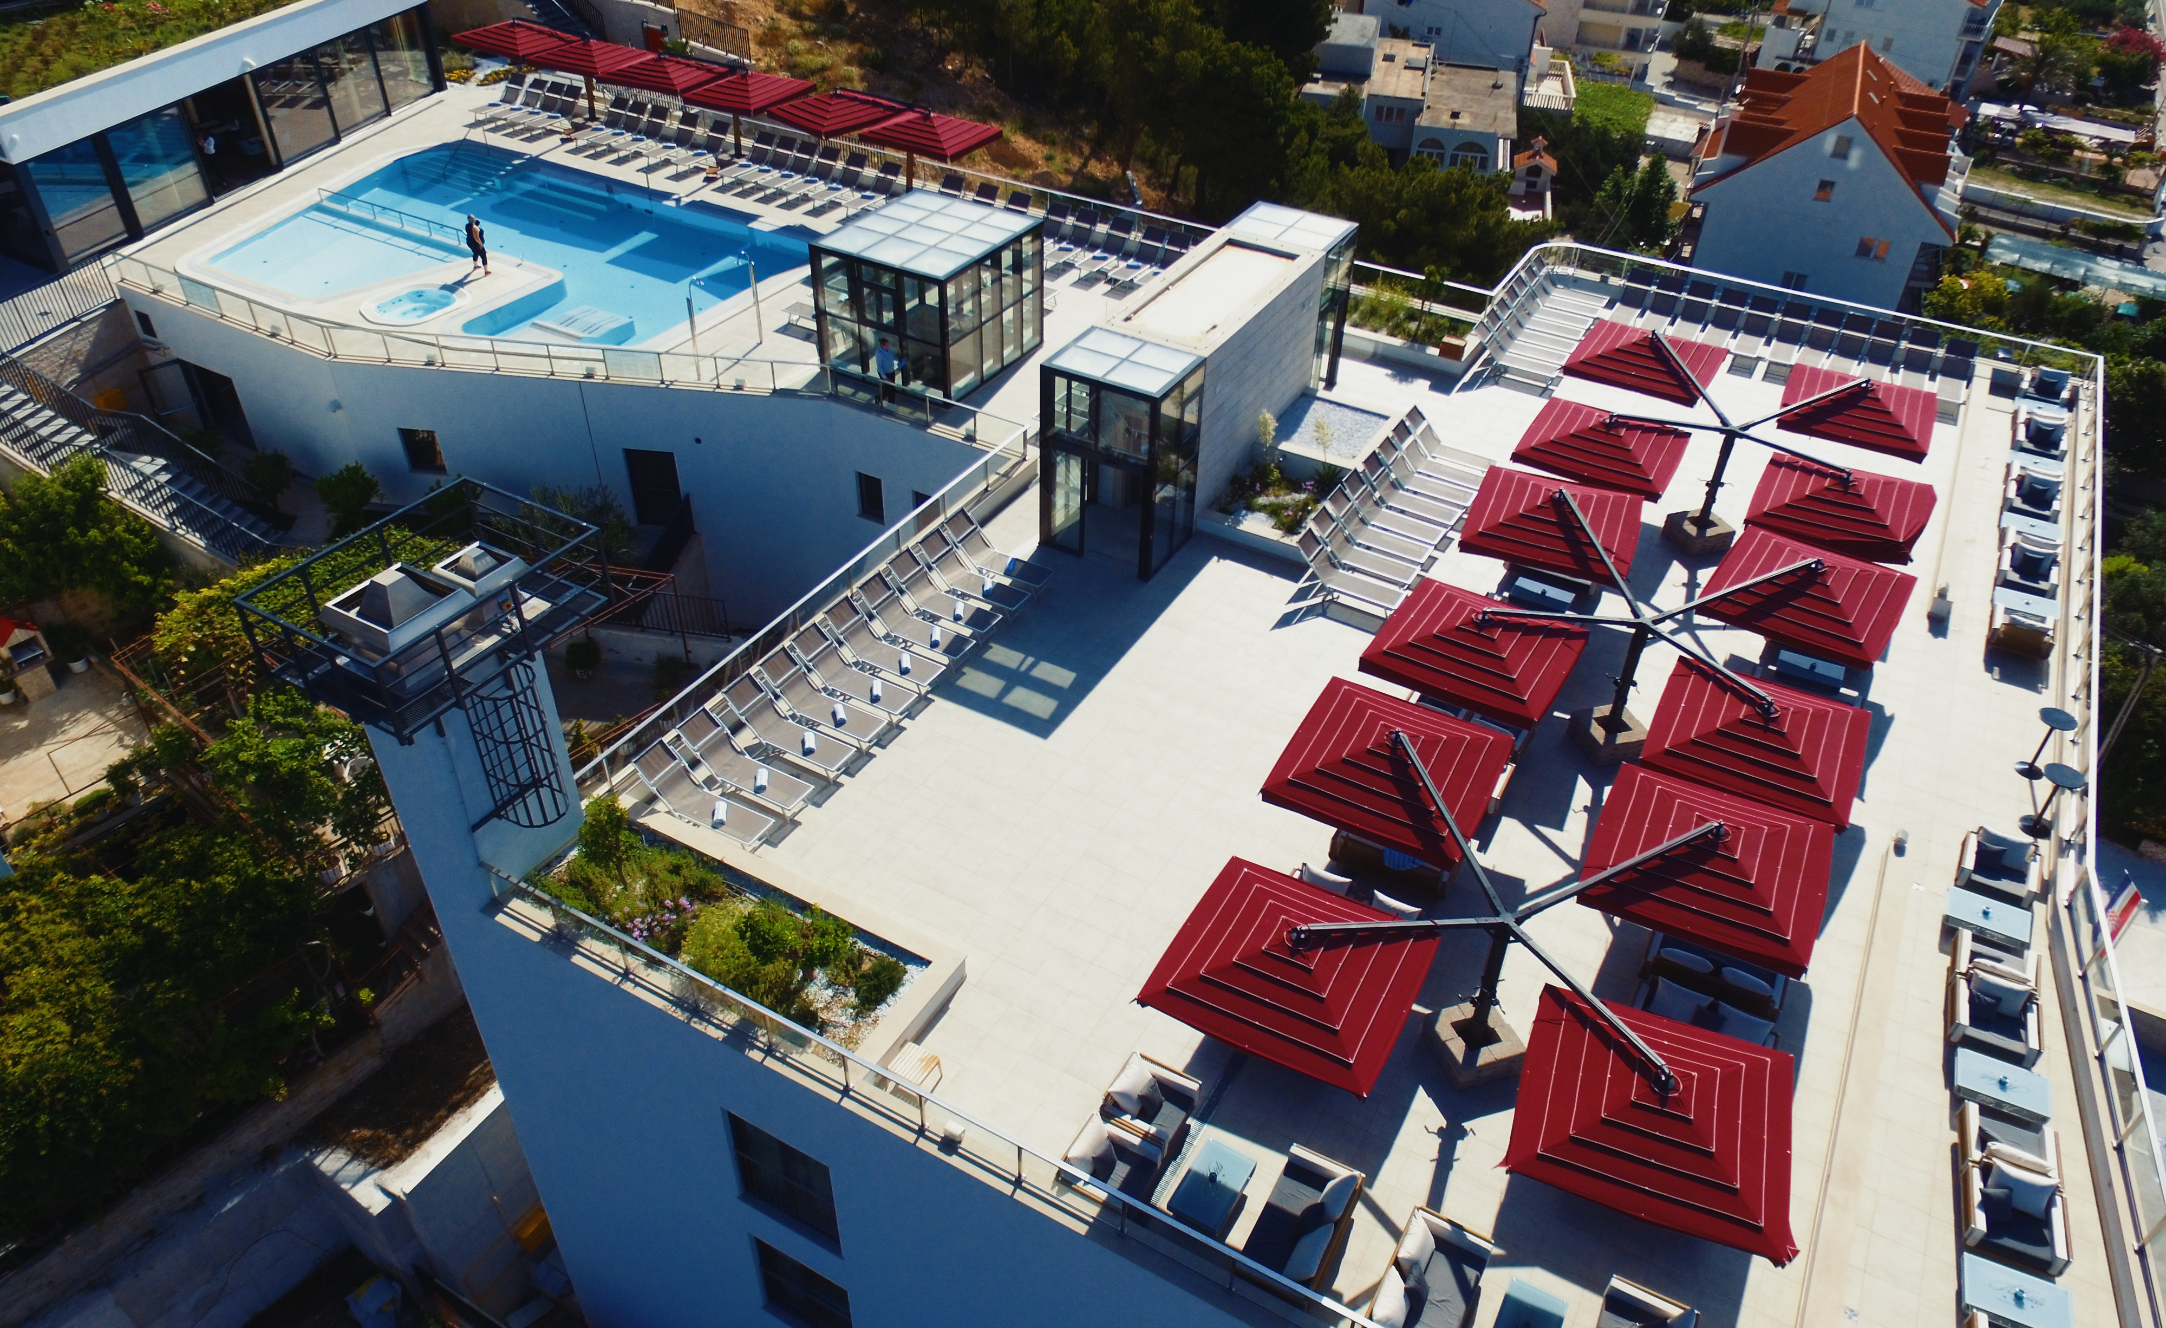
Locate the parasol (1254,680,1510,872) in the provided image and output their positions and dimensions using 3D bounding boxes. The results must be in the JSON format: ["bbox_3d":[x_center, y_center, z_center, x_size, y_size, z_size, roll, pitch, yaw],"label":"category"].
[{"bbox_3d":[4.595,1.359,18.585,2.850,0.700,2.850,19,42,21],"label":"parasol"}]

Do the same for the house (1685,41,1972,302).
[{"bbox_3d":[51.238,-33.293,85.727,14.500,12.500,18.000,21,44,23],"label":"house"}]

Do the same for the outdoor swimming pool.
[{"bbox_3d":[-17.619,-12.703,38.265,16.000,1.300,10.500,20,43,21],"label":"outdoor swimming pool"}]

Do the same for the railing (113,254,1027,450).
[{"bbox_3d":[-13.446,-7.568,30.516,25.254,0.900,2.713,12,38,11],"label":"railing"}]

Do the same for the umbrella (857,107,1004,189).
[{"bbox_3d":[-4.860,-16.289,40.530,3.400,3.000,3.400,23,42,23],"label":"umbrella"}]

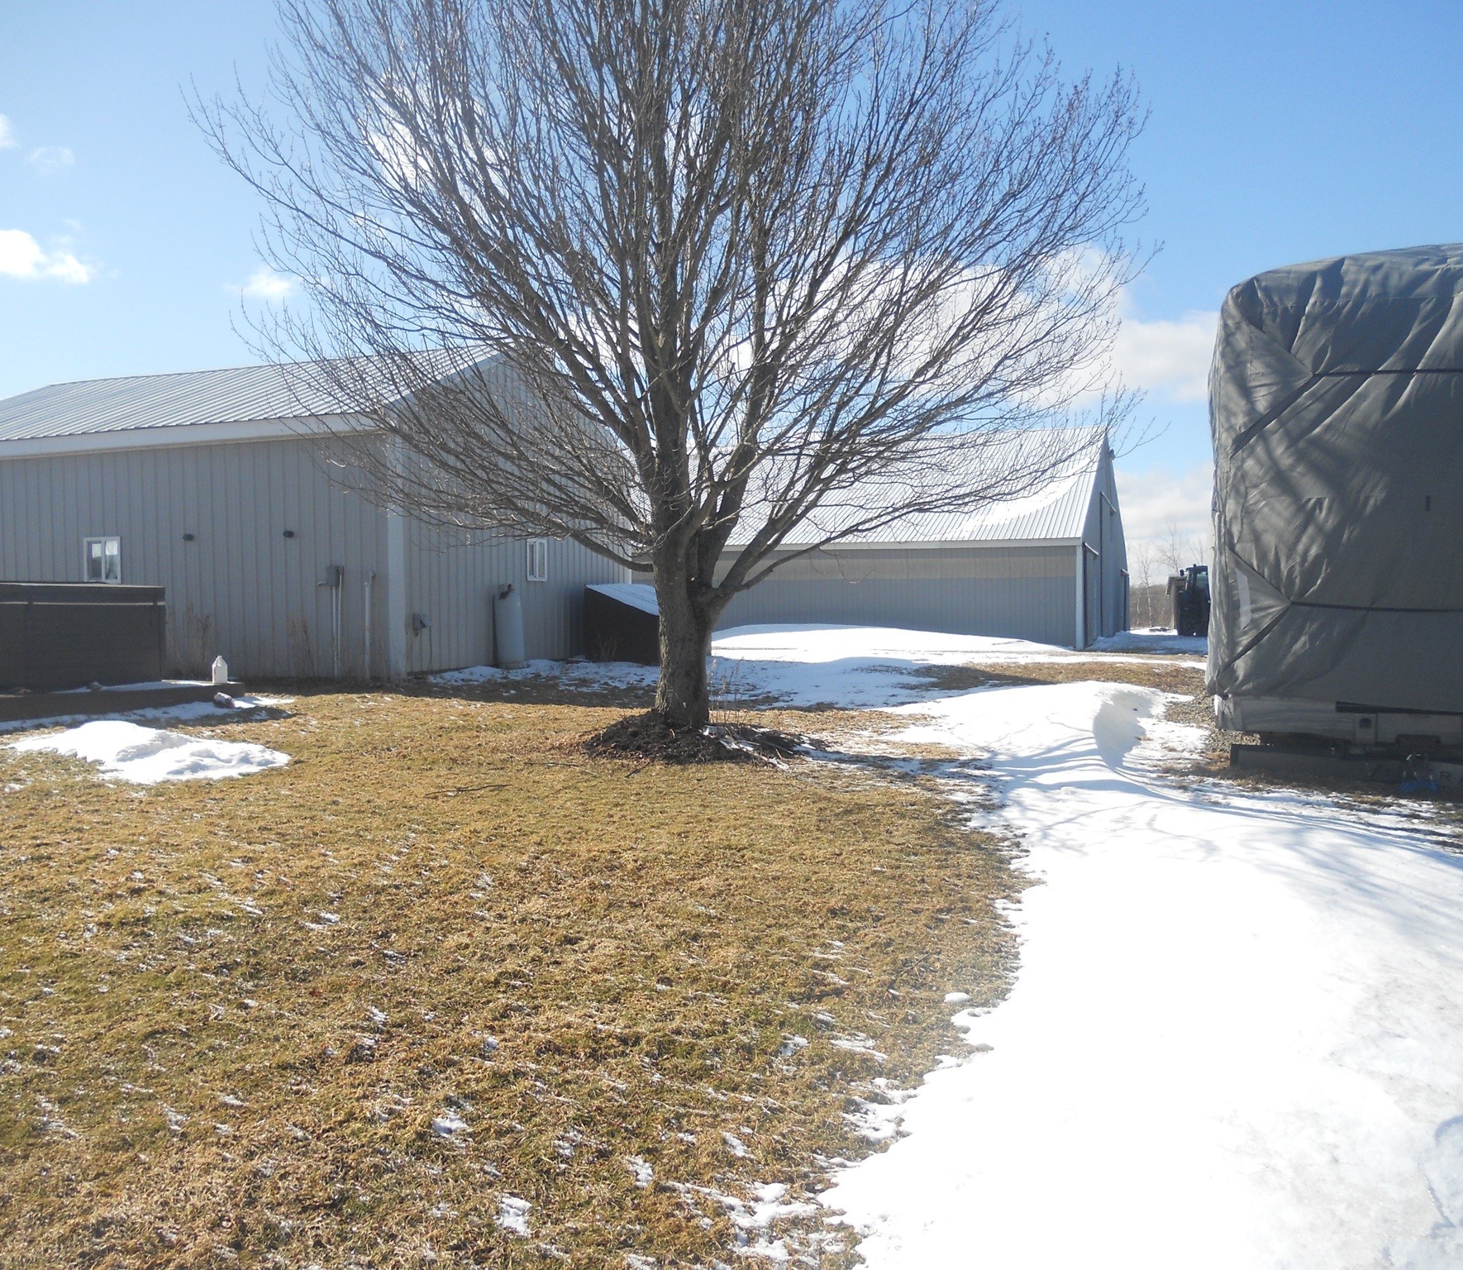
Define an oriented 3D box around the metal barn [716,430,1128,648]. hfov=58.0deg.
[{"bbox_3d":[5.251,-4.650,67.539,27.000,10.100,25.000,0,1,20],"label":"metal barn"}]

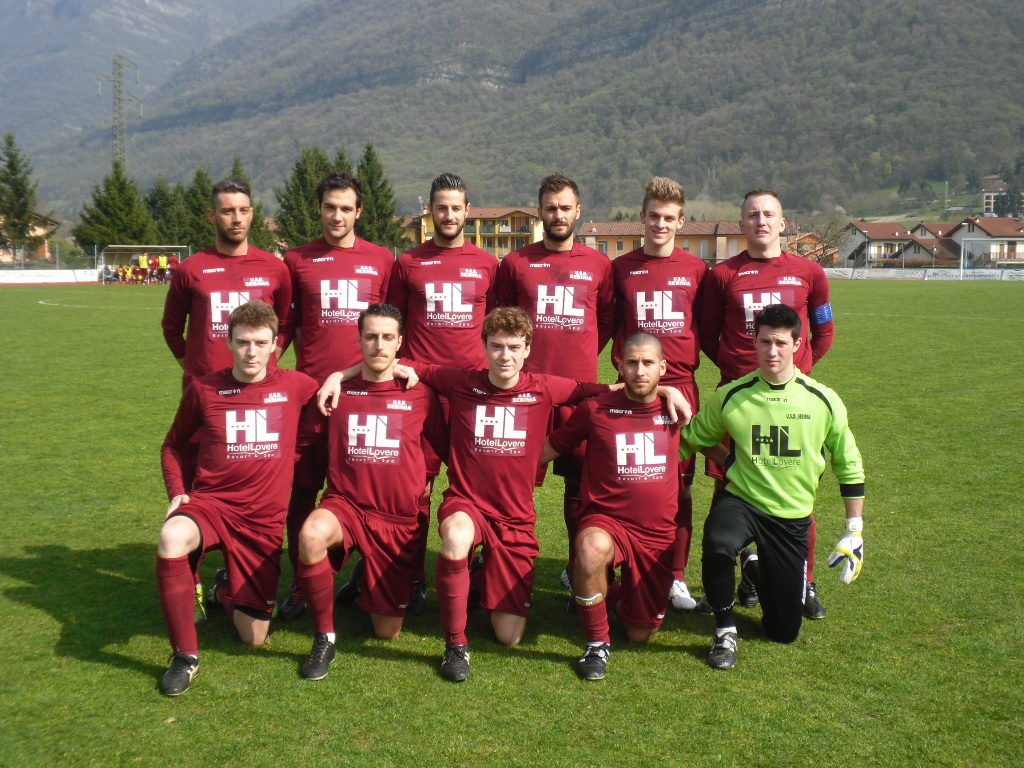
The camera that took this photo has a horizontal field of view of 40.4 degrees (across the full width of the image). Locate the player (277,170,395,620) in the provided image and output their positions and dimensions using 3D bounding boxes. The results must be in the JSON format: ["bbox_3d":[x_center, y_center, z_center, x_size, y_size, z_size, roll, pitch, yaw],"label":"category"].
[{"bbox_3d":[-0.724,0.036,5.798,0.500,1.826,0.340,-1,5,-8],"label":"player"}]

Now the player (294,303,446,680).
[{"bbox_3d":[-0.538,0.347,5.324,0.600,1.293,0.950,0,5,-5],"label":"player"}]

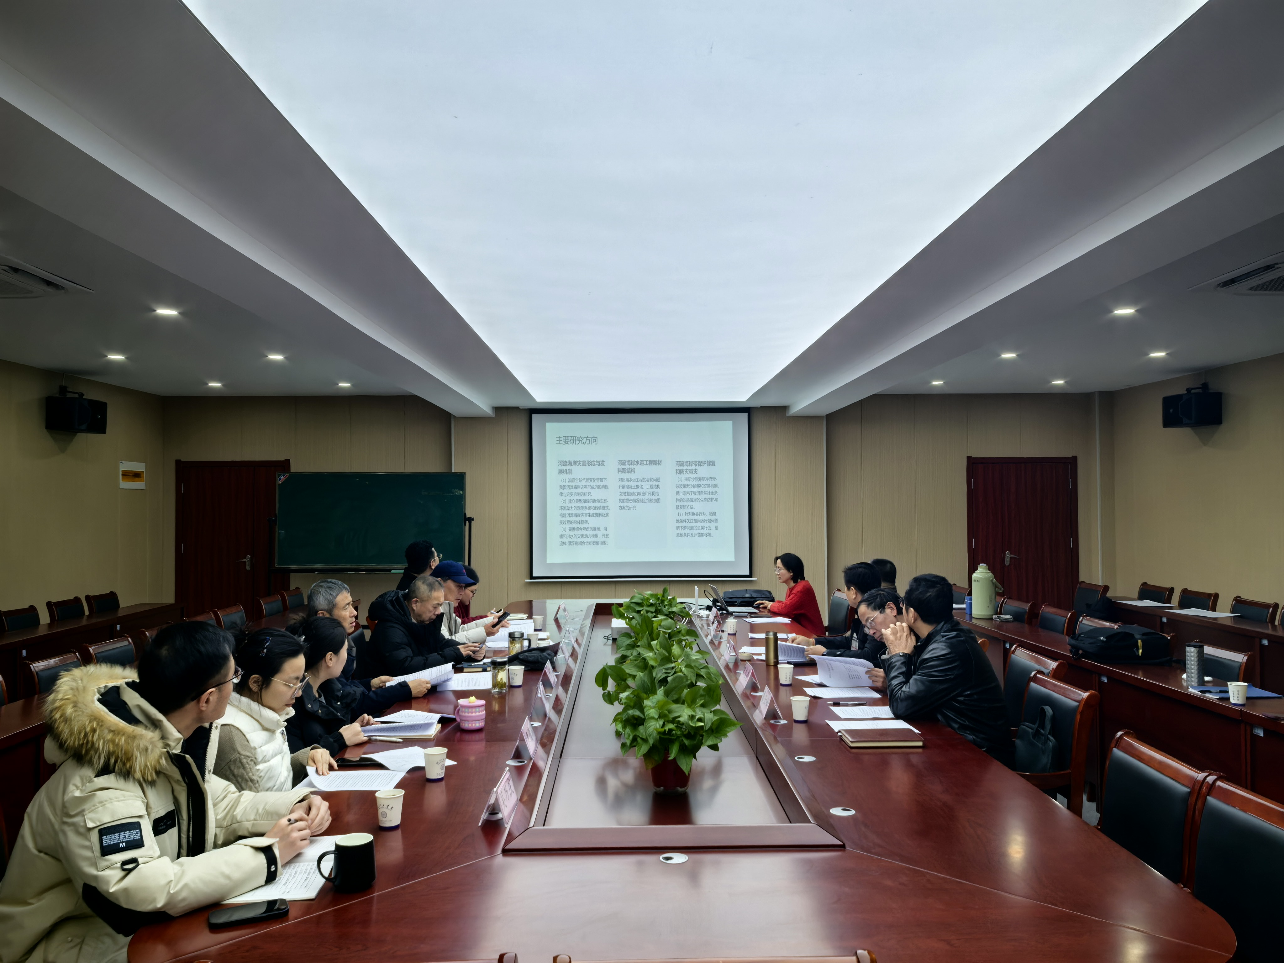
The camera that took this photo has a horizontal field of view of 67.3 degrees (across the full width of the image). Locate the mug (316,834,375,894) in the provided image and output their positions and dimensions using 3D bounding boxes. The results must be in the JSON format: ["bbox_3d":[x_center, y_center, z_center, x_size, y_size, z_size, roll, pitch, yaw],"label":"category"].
[{"bbox_3d":[-0.649,0.839,2.115,0.126,0.103,0.088,0,-1,-21],"label":"mug"}]

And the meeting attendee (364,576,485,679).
[{"bbox_3d":[-1.159,1.126,5.113,0.670,1.220,0.560,0,-1,-1],"label":"meeting attendee"}]

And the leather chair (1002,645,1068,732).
[{"bbox_3d":[1.580,1.241,4.439,0.570,0.900,0.470,0,-1,-1],"label":"leather chair"}]

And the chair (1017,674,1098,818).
[{"bbox_3d":[1.311,1.217,3.623,0.580,0.940,0.500,0,-1,-1],"label":"chair"}]

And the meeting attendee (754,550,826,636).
[{"bbox_3d":[1.112,1.143,7.164,0.600,1.220,0.480,0,-1,-1],"label":"meeting attendee"}]

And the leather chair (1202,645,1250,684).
[{"bbox_3d":[2.530,1.239,4.601,0.570,0.900,0.470,0,-1,-1],"label":"leather chair"}]

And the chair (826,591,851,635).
[{"bbox_3d":[1.246,1.290,7.091,0.580,0.940,0.500,0,-1,-1],"label":"chair"}]

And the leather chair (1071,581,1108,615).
[{"bbox_3d":[3.358,1.289,7.739,0.580,0.940,0.500,0,-1,-1],"label":"leather chair"}]

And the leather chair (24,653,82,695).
[{"bbox_3d":[-2.550,1.272,4.607,0.570,0.900,0.470,0,-1,-1],"label":"leather chair"}]

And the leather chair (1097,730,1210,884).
[{"bbox_3d":[1.228,1.206,2.709,0.570,0.900,0.470,0,-1,-1],"label":"leather chair"}]

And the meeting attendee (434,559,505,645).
[{"bbox_3d":[-1.169,1.116,5.813,0.680,1.270,0.530,0,-1,-1],"label":"meeting attendee"}]

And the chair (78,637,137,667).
[{"bbox_3d":[-2.476,1.272,4.923,0.580,0.940,0.500,0,-1,-1],"label":"chair"}]

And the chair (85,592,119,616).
[{"bbox_3d":[-4.112,1.352,7.813,0.570,0.900,0.470,0,-1,-1],"label":"chair"}]

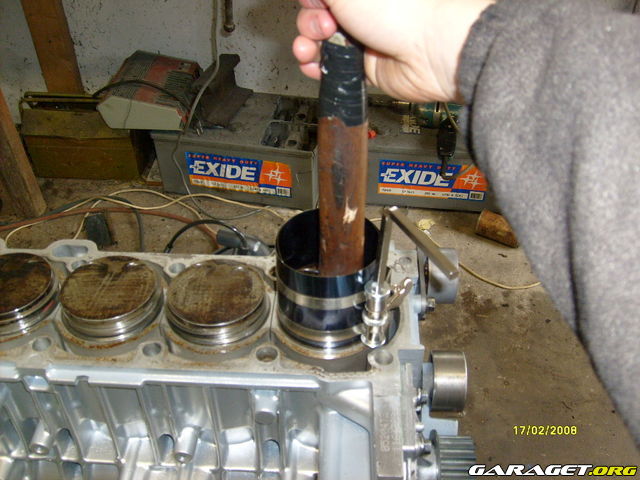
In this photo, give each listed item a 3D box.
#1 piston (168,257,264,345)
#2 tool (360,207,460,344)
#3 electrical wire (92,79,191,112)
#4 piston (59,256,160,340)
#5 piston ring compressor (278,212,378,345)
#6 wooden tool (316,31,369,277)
[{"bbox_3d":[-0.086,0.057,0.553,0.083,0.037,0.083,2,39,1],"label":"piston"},{"bbox_3d":[0.066,0.047,0.463,0.035,0.135,0.090,-19,43,-23],"label":"tool"},{"bbox_3d":[-0.564,-0.456,2.027,0.326,0.099,0.080,7,38,8],"label":"electrical wire"},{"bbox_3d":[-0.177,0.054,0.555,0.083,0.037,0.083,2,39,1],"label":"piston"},{"bbox_3d":[0.006,0.031,0.527,0.088,0.077,0.088,2,39,1],"label":"piston ring compressor"},{"bbox_3d":[0.016,-0.040,0.470,0.033,0.225,0.031,1,39,3],"label":"wooden tool"}]

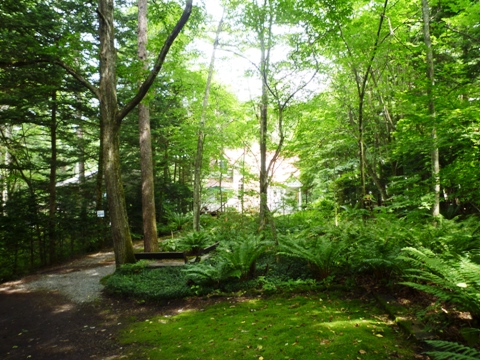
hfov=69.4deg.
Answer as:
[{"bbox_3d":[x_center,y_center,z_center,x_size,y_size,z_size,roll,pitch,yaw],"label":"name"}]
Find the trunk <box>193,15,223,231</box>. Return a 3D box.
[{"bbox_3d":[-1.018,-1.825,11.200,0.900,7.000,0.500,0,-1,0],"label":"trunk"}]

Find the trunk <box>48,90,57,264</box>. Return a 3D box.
[{"bbox_3d":[-3.894,-0.052,7.200,0.150,3.600,0.150,0,-1,0],"label":"trunk"}]

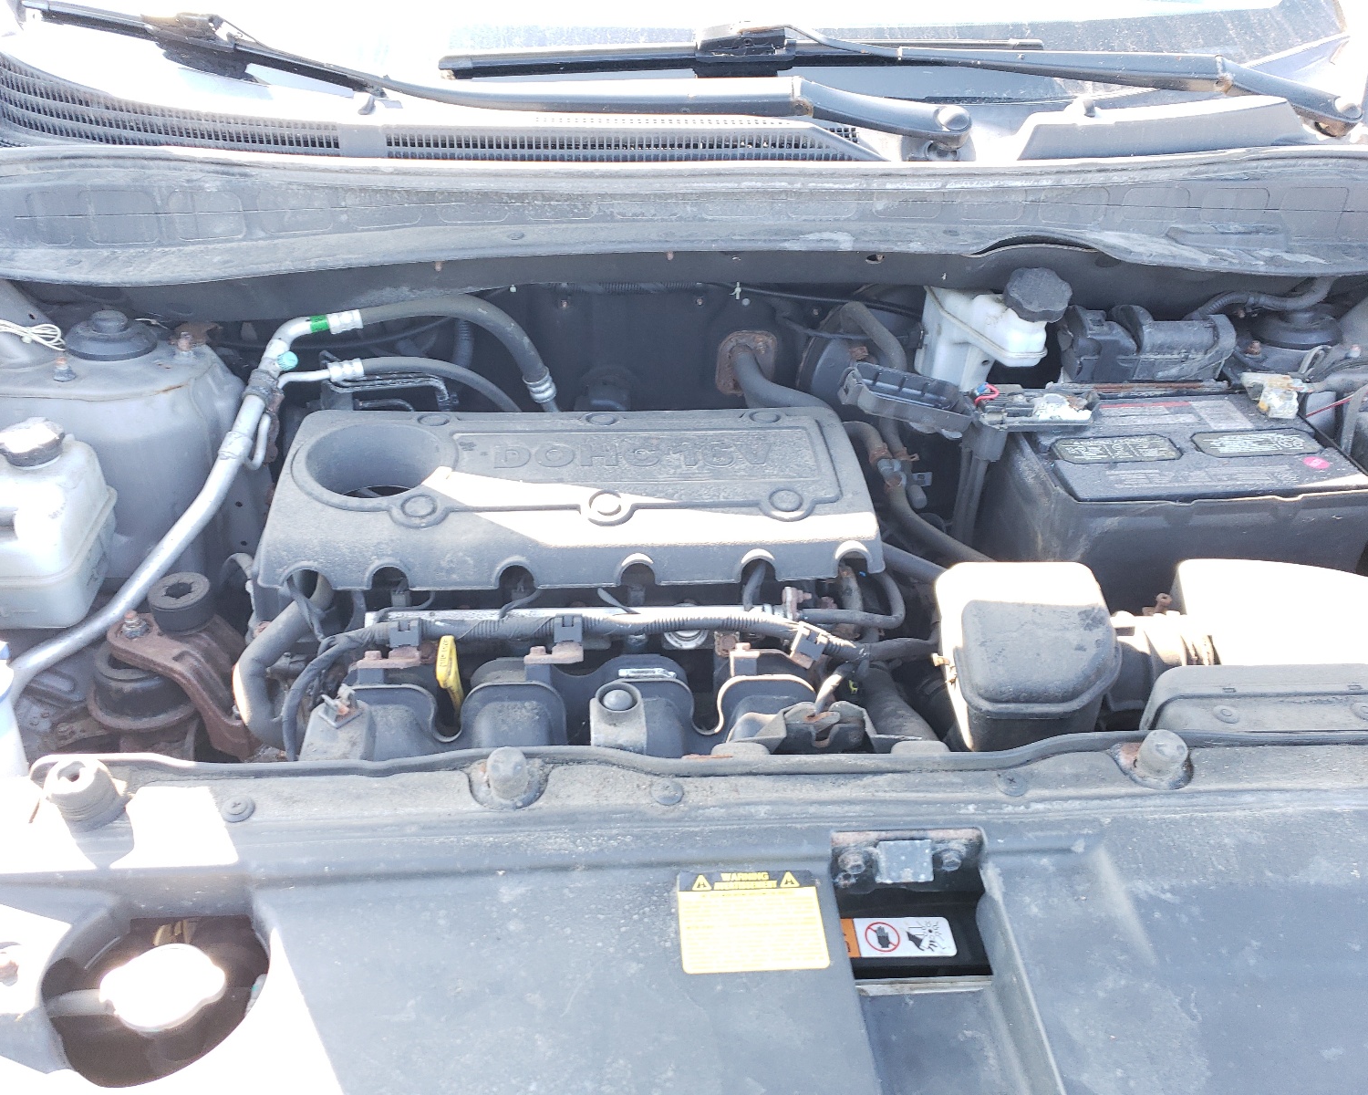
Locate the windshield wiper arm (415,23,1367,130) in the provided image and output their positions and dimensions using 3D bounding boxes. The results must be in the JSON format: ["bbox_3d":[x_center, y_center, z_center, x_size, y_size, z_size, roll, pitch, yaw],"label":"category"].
[{"bbox_3d":[0.216,-0.477,1.111,0.925,0.090,0.100,-2,35,-5],"label":"windshield wiper arm"}]

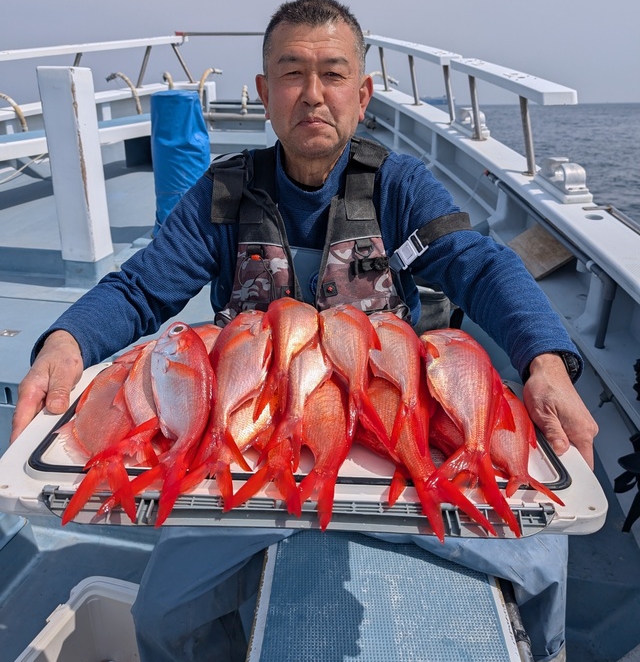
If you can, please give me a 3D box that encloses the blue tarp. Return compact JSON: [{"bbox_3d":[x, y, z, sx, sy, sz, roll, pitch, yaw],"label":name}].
[{"bbox_3d":[-0.627,-0.744,2.692,0.280,0.650,0.280,0,21,0],"label":"blue tarp"}]

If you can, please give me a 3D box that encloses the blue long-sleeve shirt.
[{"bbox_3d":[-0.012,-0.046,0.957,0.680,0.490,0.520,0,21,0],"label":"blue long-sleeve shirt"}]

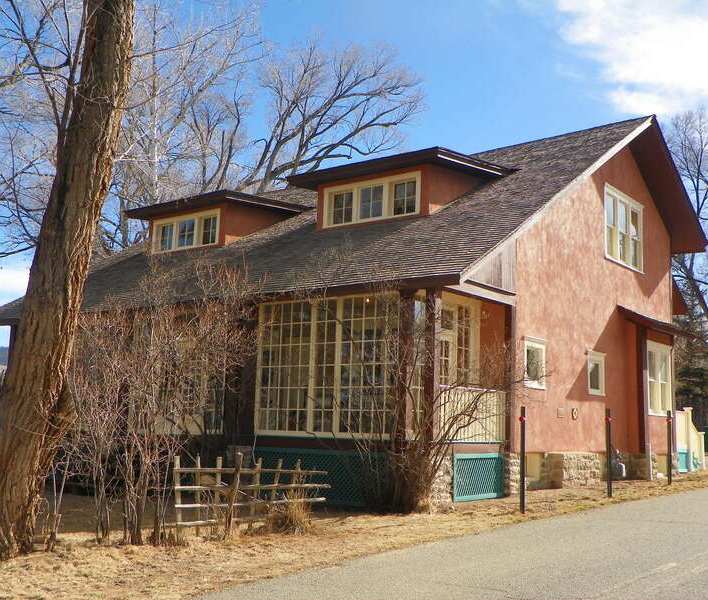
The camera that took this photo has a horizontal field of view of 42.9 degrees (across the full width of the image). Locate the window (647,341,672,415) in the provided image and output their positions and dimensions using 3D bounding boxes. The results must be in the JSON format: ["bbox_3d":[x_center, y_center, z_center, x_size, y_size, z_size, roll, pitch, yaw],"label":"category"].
[{"bbox_3d":[7.377,1.940,21.764,0.120,1.720,1.620,-5,-11,38],"label":"window"}]

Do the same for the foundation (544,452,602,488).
[{"bbox_3d":[4.511,3.455,18.398,0.380,0.640,1.930,-5,-11,38],"label":"foundation"}]

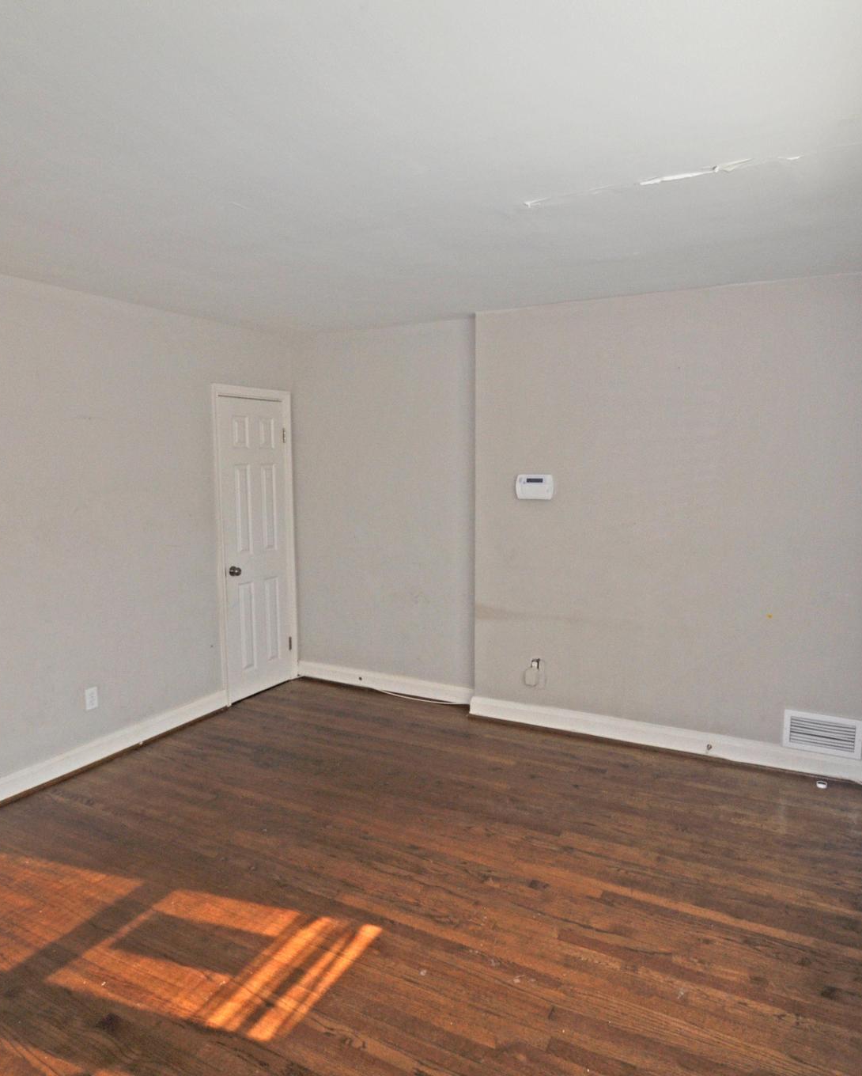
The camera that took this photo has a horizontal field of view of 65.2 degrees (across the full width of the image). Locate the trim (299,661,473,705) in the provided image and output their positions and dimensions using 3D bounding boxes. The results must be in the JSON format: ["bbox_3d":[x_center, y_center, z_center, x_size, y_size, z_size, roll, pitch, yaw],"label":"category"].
[{"bbox_3d":[-0.353,1.016,4.738,1.390,0.117,0.020,3,7,25],"label":"trim"}]

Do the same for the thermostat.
[{"bbox_3d":[0.590,-0.289,3.864,0.220,0.145,0.032,3,7,25],"label":"thermostat"}]

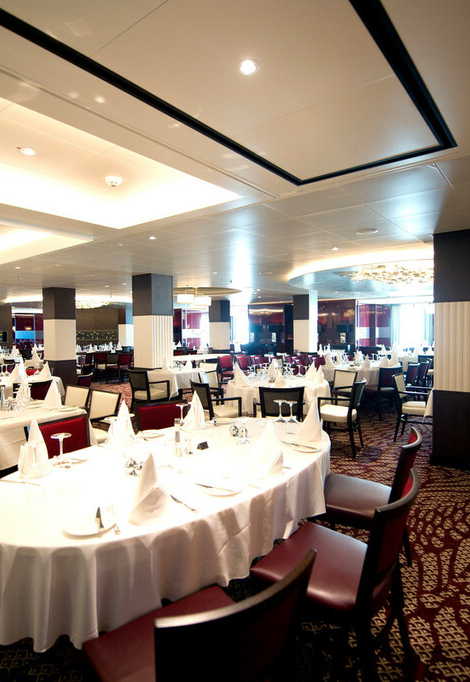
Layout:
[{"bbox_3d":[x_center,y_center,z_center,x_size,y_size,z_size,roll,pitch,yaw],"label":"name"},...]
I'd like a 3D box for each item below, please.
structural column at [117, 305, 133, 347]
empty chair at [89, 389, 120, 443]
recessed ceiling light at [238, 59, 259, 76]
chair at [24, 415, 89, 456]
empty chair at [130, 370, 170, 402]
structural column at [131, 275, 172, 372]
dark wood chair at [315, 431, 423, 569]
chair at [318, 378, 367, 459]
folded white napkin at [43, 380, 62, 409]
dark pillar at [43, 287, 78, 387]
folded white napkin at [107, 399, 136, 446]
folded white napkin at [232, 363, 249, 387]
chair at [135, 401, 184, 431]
[{"bbox_3d":[-4.724,-0.228,17.463,0.509,2.438,0.509,1,2,38],"label":"structural column"},{"bbox_3d":[-1.495,0.946,3.944,0.560,0.831,0.560,1,2,39],"label":"empty chair"},{"bbox_3d":[0.053,-1.054,1.520,0.088,0.030,0.088,0,2,0],"label":"recessed ceiling light"},{"bbox_3d":[-1.030,0.975,2.663,0.560,0.831,0.480,1,2,37],"label":"chair"},{"bbox_3d":[-1.360,0.875,6.420,0.550,0.850,0.570,1,2,36],"label":"empty chair"},{"bbox_3d":[-1.508,0.035,7.456,0.520,2.465,0.520,1,2,39],"label":"structural column"},{"bbox_3d":[0.771,0.946,2.335,0.570,0.840,0.490,1,2,35],"label":"dark wood chair"},{"bbox_3d":[1.262,0.892,4.850,0.550,0.831,0.560,0,2,27],"label":"chair"},{"bbox_3d":[-1.715,0.492,3.750,0.165,0.245,0.150,1,2,39],"label":"folded white napkin"},{"bbox_3d":[-4.102,0.011,9.369,0.513,2.462,0.513,1,2,39],"label":"dark pillar"},{"bbox_3d":[-0.697,0.491,2.463,0.125,0.245,0.155,1,2,38],"label":"folded white napkin"},{"bbox_3d":[0.085,0.433,5.100,0.190,0.260,0.170,1,2,39],"label":"folded white napkin"},{"bbox_3d":[-0.517,0.955,3.226,0.480,0.831,0.560,-1,2,-25],"label":"chair"}]

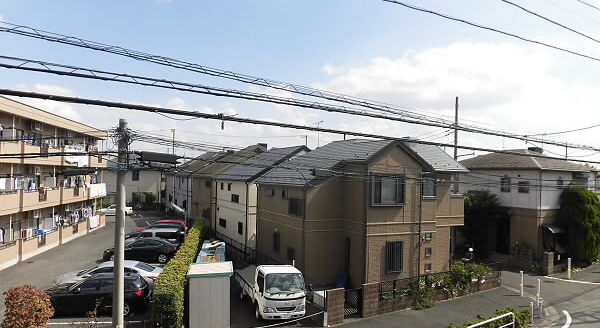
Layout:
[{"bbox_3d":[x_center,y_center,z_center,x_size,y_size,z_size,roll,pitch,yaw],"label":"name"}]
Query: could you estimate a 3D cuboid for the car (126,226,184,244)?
[{"bbox_3d":[-9.970,5.189,27.811,4.350,1.500,1.720,1,-1,-10],"label":"car"}]

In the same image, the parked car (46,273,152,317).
[{"bbox_3d":[-7.959,4.969,16.231,4.360,1.480,1.750,1,-1,-10],"label":"parked car"}]

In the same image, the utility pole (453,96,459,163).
[{"bbox_3d":[13.483,0.401,35.988,0.320,12.700,0.320,2,-2,-25],"label":"utility pole"}]

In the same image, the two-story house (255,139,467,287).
[{"bbox_3d":[3.288,2.465,24.905,10.100,7.750,8.300,1,-1,-30],"label":"two-story house"}]

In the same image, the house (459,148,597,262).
[{"bbox_3d":[17.130,2.744,33.125,8.000,7.900,8.500,2,-1,-32],"label":"house"}]

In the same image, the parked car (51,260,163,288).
[{"bbox_3d":[-8.446,5.031,18.632,4.620,1.450,1.750,1,-1,-10],"label":"parked car"}]

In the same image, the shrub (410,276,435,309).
[{"bbox_3d":[5.242,5.513,17.944,0.950,1.280,0.720,2,-2,-32],"label":"shrub"}]

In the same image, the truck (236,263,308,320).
[{"bbox_3d":[-1.486,5.298,18.417,1.700,1.980,4.660,1,-1,-21],"label":"truck"}]

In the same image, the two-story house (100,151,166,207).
[{"bbox_3d":[-26.424,2.651,66.278,8.800,8.300,8.000,1,-2,-19],"label":"two-story house"}]

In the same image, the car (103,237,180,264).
[{"bbox_3d":[-9.860,5.403,26.091,4.720,1.440,1.780,1,-2,-10],"label":"car"}]

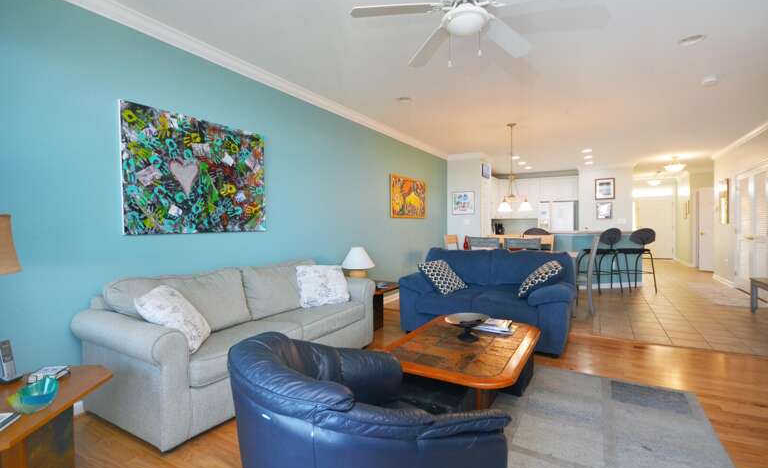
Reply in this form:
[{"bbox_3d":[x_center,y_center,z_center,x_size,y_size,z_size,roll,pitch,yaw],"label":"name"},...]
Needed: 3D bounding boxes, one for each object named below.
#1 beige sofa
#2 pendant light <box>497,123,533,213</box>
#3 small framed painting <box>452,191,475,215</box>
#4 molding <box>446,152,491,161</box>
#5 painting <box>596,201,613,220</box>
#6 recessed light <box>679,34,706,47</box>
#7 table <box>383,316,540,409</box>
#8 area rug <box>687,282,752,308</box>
[{"bbox_3d":[-0.999,0.698,2.950,0.900,0.840,2.120,0,2,31],"label":"beige sofa"},{"bbox_3d":[1.982,-1.002,5.544,0.510,1.340,0.470,0,1,31],"label":"pendant light"},{"bbox_3d":[1.702,-0.658,7.757,0.493,0.503,0.030,0,1,31],"label":"small framed painting"},{"bbox_3d":[1.655,-1.609,7.584,0.720,0.110,0.090,0,2,31],"label":"molding"},{"bbox_3d":[5.604,-0.581,9.198,0.360,0.420,0.030,0,2,31],"label":"painting"},{"bbox_3d":[2.480,-1.547,2.919,0.190,0.025,0.190,0,2,31],"label":"recessed light"},{"bbox_3d":[0.587,0.948,2.598,0.885,0.390,1.380,0,1,31],"label":"table"},{"bbox_3d":[5.733,1.001,6.161,0.660,0.010,2.500,0,2,31],"label":"area rug"}]

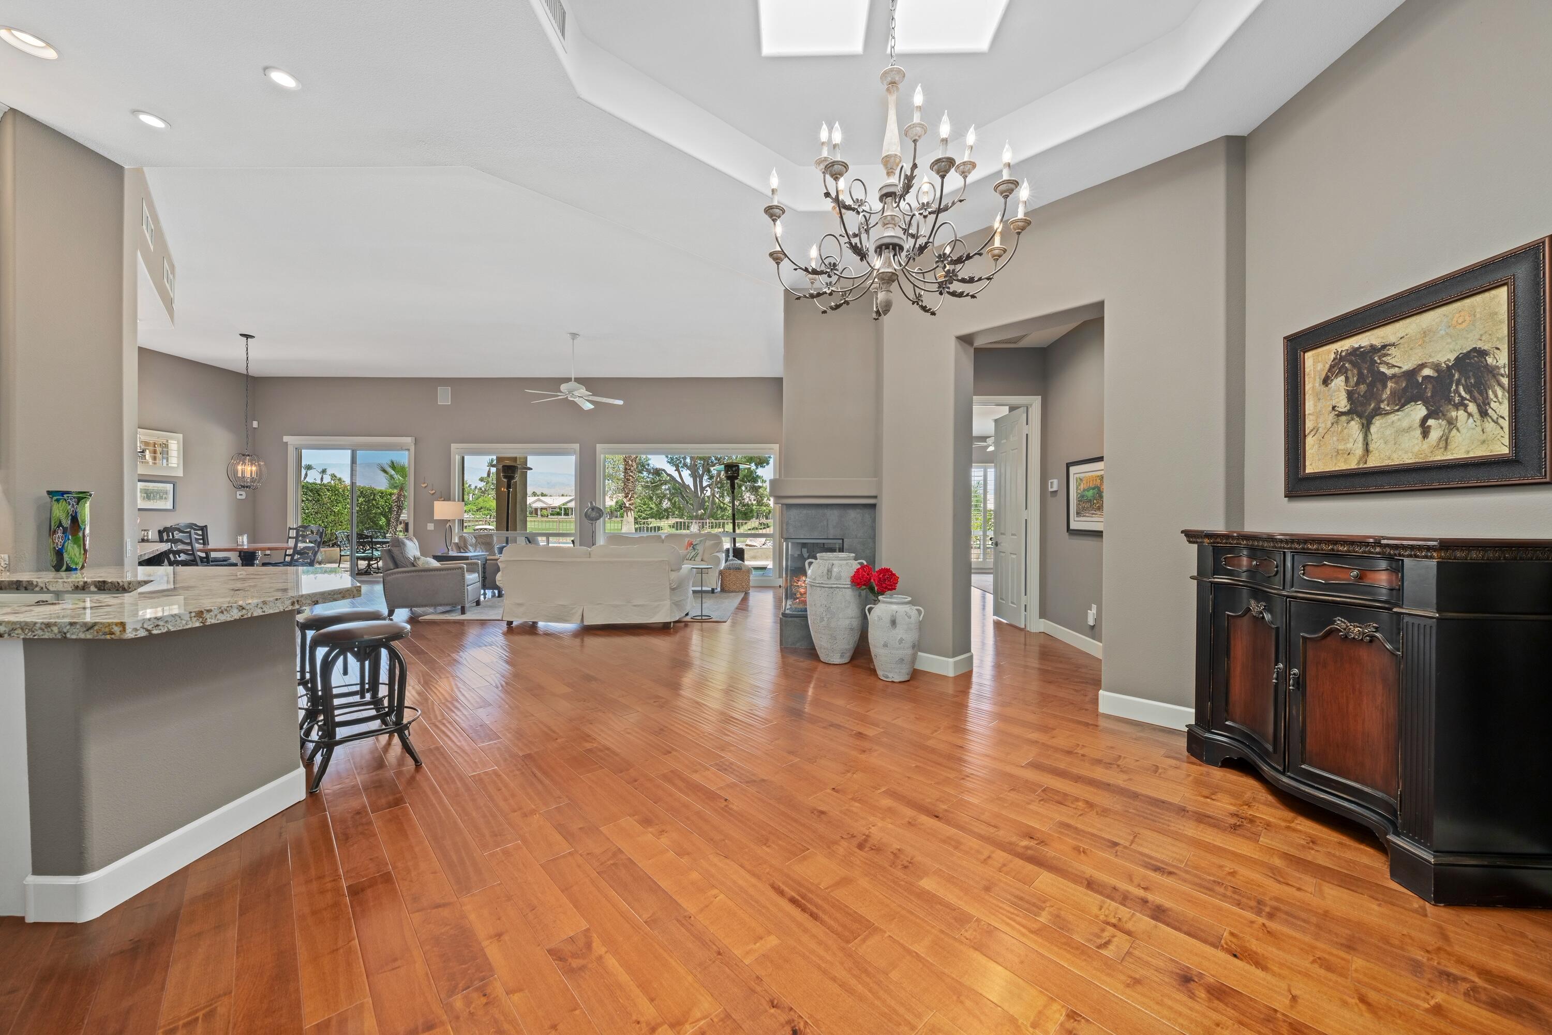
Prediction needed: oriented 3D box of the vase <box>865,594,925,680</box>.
[{"bbox_3d":[0.912,0.925,4.300,0.445,0.610,0.410,0,0,0],"label":"vase"}]

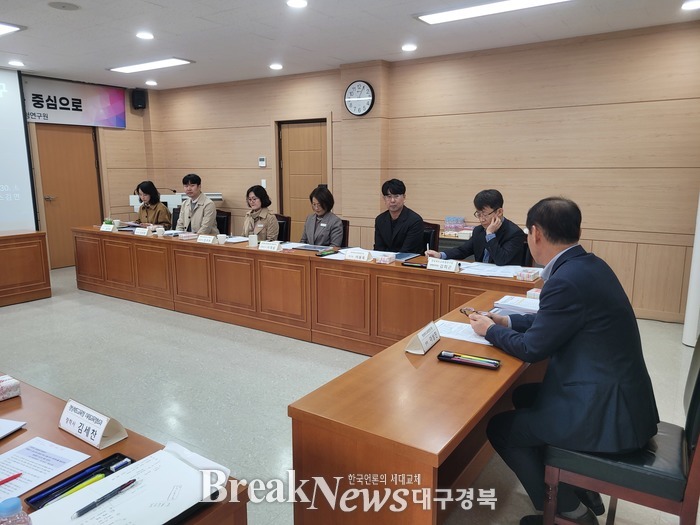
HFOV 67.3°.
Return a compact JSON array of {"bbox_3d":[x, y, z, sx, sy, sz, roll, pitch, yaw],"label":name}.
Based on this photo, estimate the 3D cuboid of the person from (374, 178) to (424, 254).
[{"bbox_3d":[0.381,-0.052,4.575,0.540,1.320,0.750,6,12,33],"label":"person"}]

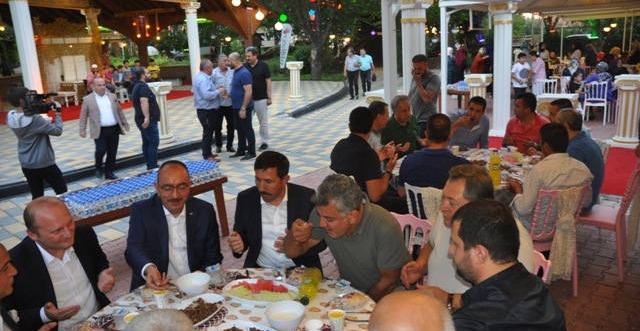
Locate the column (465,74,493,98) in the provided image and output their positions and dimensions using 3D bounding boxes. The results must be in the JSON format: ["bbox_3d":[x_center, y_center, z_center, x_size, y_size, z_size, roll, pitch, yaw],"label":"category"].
[{"bbox_3d":[2.959,-1.122,8.947,0.460,1.100,0.460,7,17,37],"label":"column"}]

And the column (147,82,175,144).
[{"bbox_3d":[-3.036,-1.027,9.241,0.360,1.130,0.360,6,16,36],"label":"column"}]

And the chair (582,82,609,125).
[{"bbox_3d":[5.633,-1.294,9.783,0.420,0.870,0.440,9,18,41],"label":"chair"}]

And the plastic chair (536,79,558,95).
[{"bbox_3d":[5.130,-1.507,10.917,0.420,0.900,0.480,2,14,19],"label":"plastic chair"}]

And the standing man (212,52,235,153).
[{"bbox_3d":[-1.791,-1.100,8.694,0.520,1.770,0.360,-7,14,-14],"label":"standing man"}]

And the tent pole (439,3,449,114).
[{"bbox_3d":[2.246,-1.643,8.682,0.110,2.430,0.110,7,17,39],"label":"tent pole"}]

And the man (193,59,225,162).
[{"bbox_3d":[-1.923,-0.945,8.231,0.460,1.710,0.480,-7,13,-14],"label":"man"}]

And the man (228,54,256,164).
[{"bbox_3d":[-1.244,-0.924,7.876,0.400,1.740,0.500,-10,15,-27],"label":"man"}]

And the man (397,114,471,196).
[{"bbox_3d":[0.885,0.236,3.535,0.540,1.290,0.780,1,14,18],"label":"man"}]

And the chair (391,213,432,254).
[{"bbox_3d":[0.340,0.730,2.331,0.460,0.910,0.400,-15,18,-40],"label":"chair"}]

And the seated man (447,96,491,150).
[{"bbox_3d":[1.447,-0.033,4.568,0.540,1.219,0.760,0,14,14],"label":"seated man"}]

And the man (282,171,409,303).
[{"bbox_3d":[0.188,0.636,2.191,0.580,1.220,0.800,9,18,41],"label":"man"}]

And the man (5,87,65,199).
[{"bbox_3d":[-3.169,-0.045,5.388,0.520,1.670,0.500,-13,16,-36],"label":"man"}]

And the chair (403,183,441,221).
[{"bbox_3d":[0.903,0.518,3.619,0.420,0.900,0.480,3,15,23],"label":"chair"}]

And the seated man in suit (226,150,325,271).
[{"bbox_3d":[-0.193,0.573,2.527,0.560,1.250,0.700,-3,13,2],"label":"seated man in suit"}]

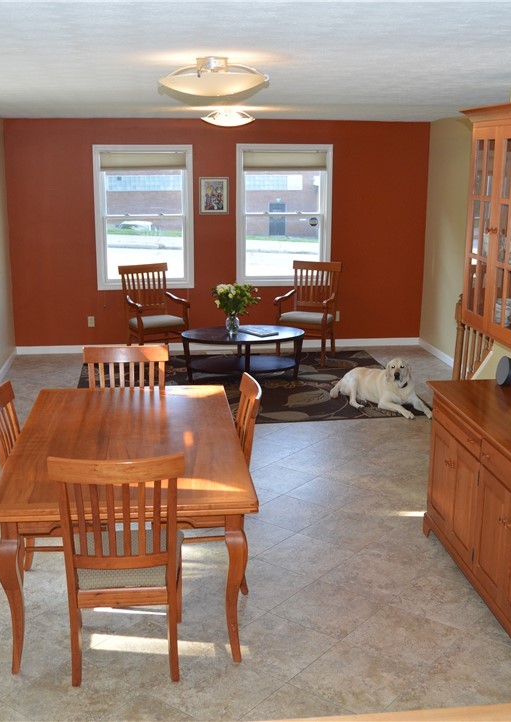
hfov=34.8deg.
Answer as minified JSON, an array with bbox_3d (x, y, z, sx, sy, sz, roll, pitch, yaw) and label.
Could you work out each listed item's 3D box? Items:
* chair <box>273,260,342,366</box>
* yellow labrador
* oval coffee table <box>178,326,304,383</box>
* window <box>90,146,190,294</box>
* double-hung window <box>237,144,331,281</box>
[{"bbox_3d":[0.562,-0.512,8.564,0.570,1.000,0.630,6,15,20],"label":"chair"},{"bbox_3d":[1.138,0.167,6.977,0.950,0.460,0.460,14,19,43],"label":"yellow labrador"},{"bbox_3d":[-0.111,-0.033,7.740,1.167,0.465,0.735,-1,14,-4],"label":"oval coffee table"},{"bbox_3d":[-1.168,-1.509,8.613,1.023,1.512,0.100,-2,14,-7],"label":"window"},{"bbox_3d":[0.314,-1.552,8.797,1.041,1.503,0.100,-2,14,-7],"label":"double-hung window"}]

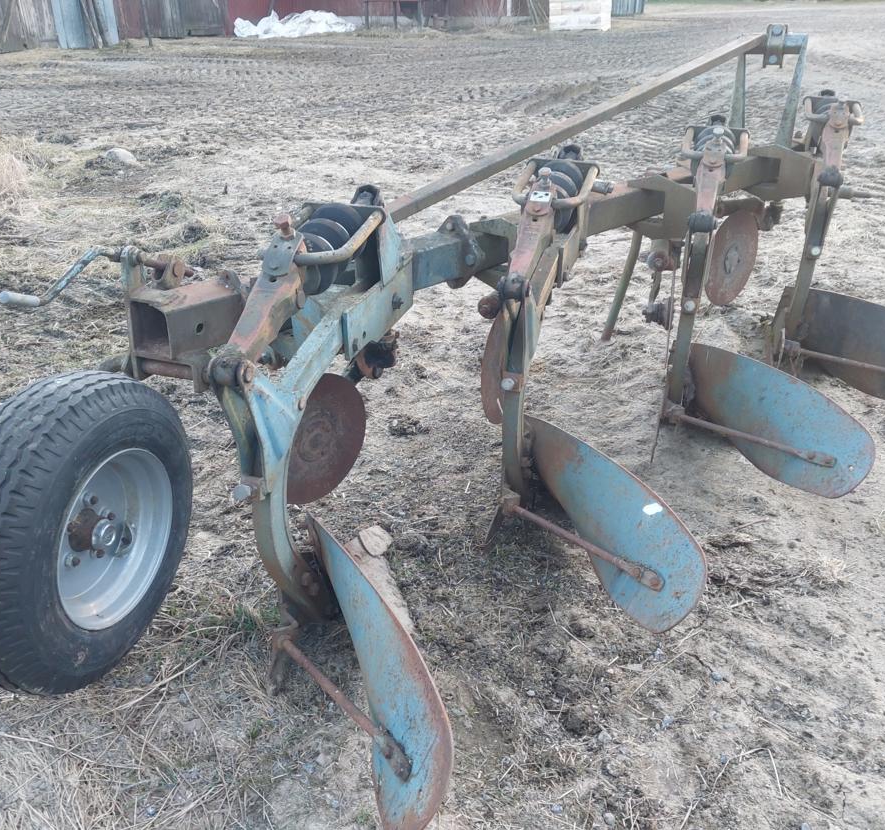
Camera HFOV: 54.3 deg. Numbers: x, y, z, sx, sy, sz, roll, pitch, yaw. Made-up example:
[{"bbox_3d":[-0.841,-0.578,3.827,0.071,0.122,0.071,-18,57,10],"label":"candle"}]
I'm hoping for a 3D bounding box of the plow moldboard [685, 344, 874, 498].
[{"bbox_3d":[1.050,0.002,2.920,0.165,0.380,0.940,-10,29,-17],"label":"plow moldboard"}]

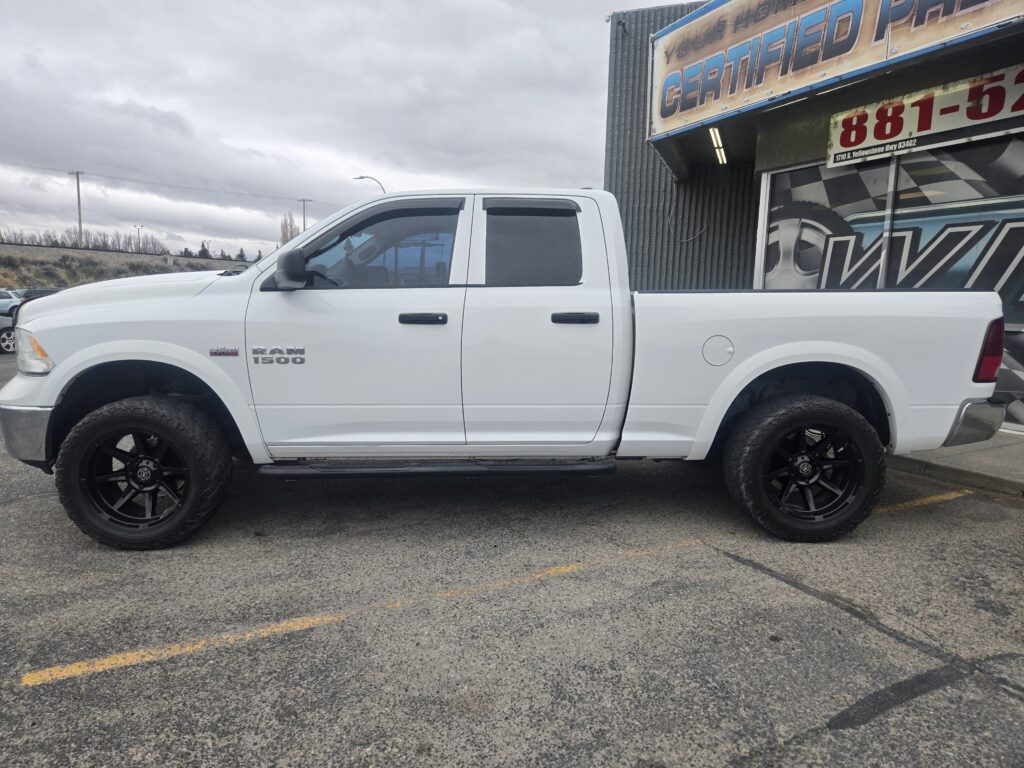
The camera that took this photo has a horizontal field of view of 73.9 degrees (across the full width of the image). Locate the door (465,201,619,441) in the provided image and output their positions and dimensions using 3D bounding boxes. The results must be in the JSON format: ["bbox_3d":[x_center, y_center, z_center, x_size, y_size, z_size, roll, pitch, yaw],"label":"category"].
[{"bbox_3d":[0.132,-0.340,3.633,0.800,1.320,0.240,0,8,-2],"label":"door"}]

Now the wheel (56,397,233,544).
[{"bbox_3d":[-1.956,0.476,3.644,0.805,0.805,0.295,0,8,-2],"label":"wheel"}]

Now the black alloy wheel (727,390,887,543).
[{"bbox_3d":[1.611,0.463,3.764,0.805,0.805,0.295,0,8,-2],"label":"black alloy wheel"}]

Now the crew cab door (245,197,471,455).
[{"bbox_3d":[-0.782,-0.337,3.602,1.175,1.330,0.240,0,8,-2],"label":"crew cab door"}]

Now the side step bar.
[{"bbox_3d":[-0.392,0.465,3.676,1.900,0.085,0.150,0,8,-2],"label":"side step bar"}]

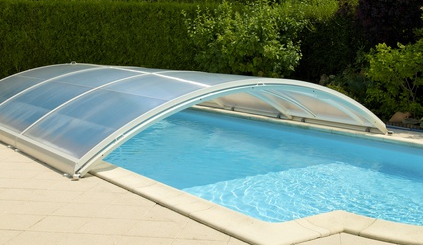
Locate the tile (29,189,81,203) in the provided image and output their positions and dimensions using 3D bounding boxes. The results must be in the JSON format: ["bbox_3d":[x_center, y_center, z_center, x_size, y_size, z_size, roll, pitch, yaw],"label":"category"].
[{"bbox_3d":[-1.510,0.744,5.568,0.402,0.040,0.398,1,8,11],"label":"tile"}]

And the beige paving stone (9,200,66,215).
[{"bbox_3d":[-1.584,0.800,5.175,0.402,0.040,0.398,1,8,11],"label":"beige paving stone"}]

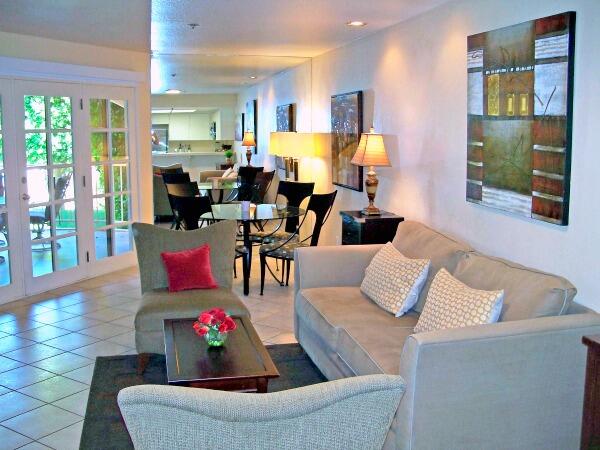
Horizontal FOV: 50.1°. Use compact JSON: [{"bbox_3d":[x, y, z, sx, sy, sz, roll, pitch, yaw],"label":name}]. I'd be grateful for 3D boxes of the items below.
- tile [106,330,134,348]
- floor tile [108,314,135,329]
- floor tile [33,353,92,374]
[{"bbox_3d":[-1.300,0.882,4.978,0.317,0.010,0.317,6,10,31],"label":"tile"},{"bbox_3d":[-1.405,0.814,5.414,0.317,0.010,0.317,6,10,31],"label":"floor tile"},{"bbox_3d":[-1.629,0.953,4.420,0.325,0.010,0.325,6,10,32],"label":"floor tile"}]

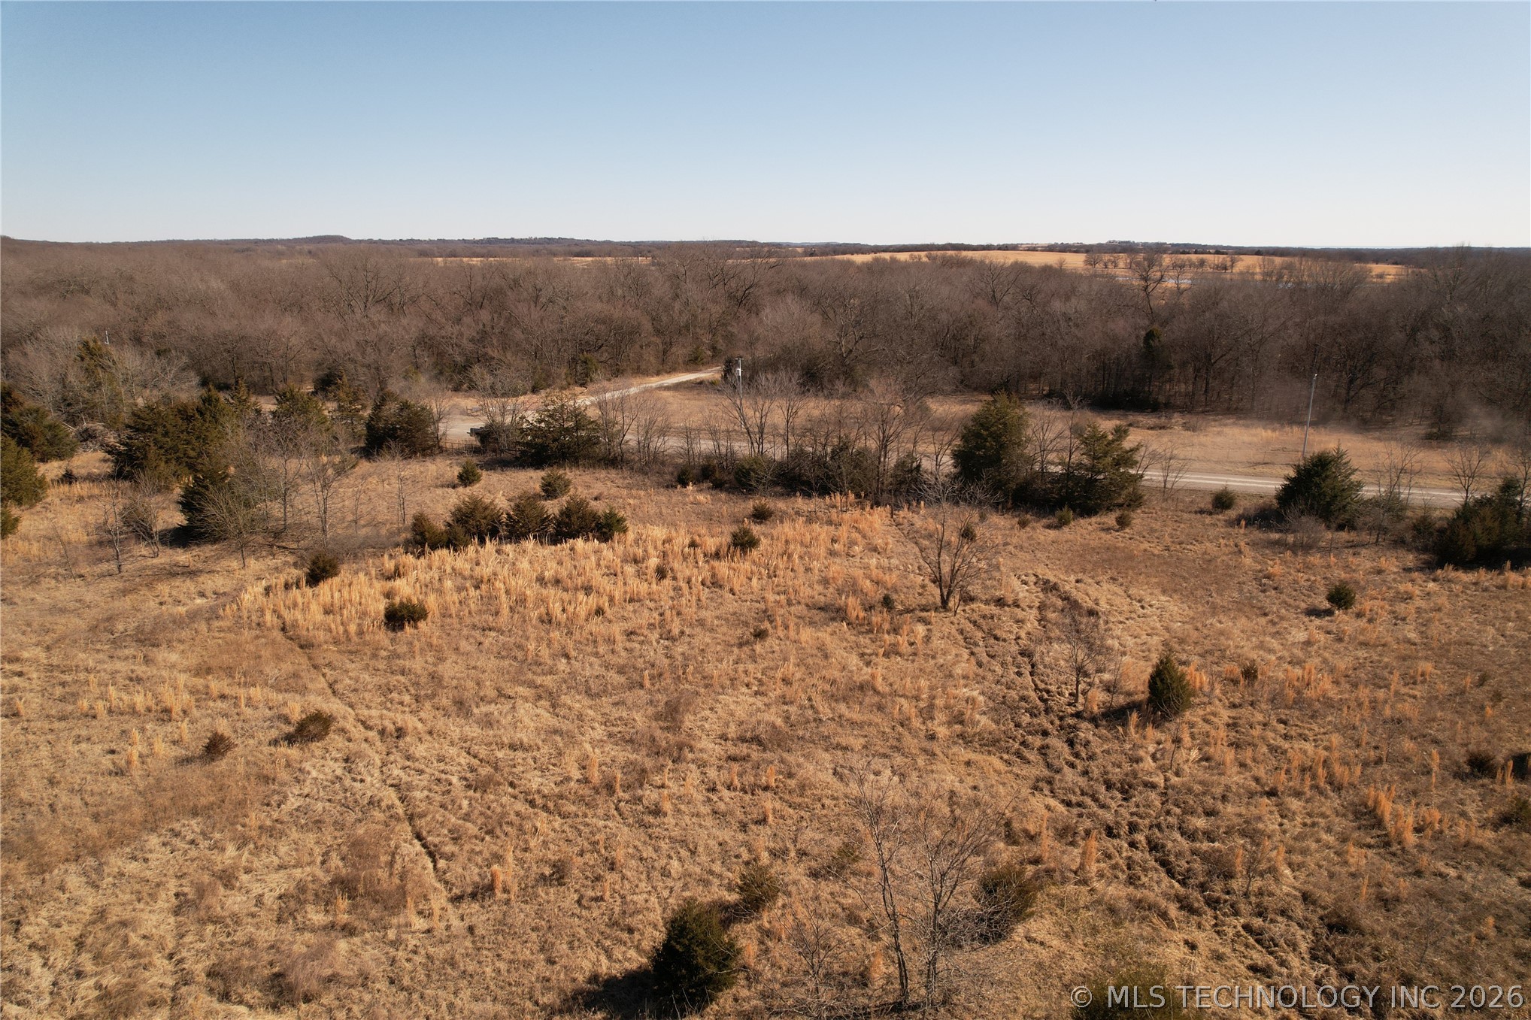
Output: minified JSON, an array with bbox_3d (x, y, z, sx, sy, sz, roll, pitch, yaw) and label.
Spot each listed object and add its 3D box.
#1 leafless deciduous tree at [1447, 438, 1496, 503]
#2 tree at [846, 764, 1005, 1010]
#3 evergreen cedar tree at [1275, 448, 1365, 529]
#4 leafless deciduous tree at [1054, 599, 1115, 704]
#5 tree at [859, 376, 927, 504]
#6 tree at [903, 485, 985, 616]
[{"bbox_3d":[53.005,-2.394,70.689,2.900,6.310,2.900,12,20,36],"label":"leafless deciduous tree"},{"bbox_3d":[4.136,10.087,24.589,4.060,7.180,3.660,3,16,11],"label":"tree"},{"bbox_3d":[41.535,-1.815,69.556,5.620,5.740,5.620,10,18,30],"label":"evergreen cedar tree"},{"bbox_3d":[14.081,6.372,41.664,2.550,5.050,2.550,6,17,19],"label":"leafless deciduous tree"},{"bbox_3d":[10.094,-5.551,74.272,5.330,10.130,5.330,2,16,8],"label":"tree"},{"bbox_3d":[9.992,2.116,52.247,4.430,7.430,4.430,3,16,11],"label":"tree"}]

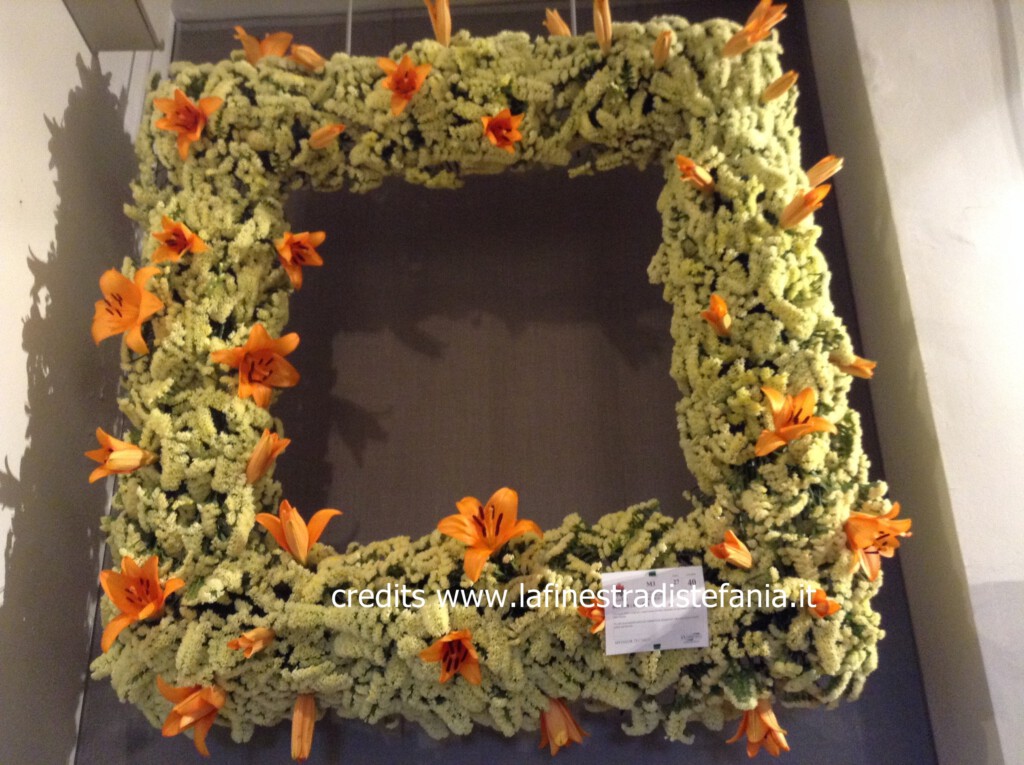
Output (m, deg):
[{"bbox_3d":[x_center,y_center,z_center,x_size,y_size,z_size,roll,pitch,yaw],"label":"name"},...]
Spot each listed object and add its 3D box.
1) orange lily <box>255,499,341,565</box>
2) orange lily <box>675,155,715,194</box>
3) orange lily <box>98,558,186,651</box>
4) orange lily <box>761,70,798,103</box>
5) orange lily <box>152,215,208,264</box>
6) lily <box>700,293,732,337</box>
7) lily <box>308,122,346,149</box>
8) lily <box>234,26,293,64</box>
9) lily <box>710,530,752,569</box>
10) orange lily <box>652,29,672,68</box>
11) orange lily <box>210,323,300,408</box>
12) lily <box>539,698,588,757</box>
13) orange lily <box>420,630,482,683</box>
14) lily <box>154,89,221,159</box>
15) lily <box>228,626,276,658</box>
[{"bbox_3d":[-0.348,0.243,1.592,0.133,0.100,0.115,-6,-9,1],"label":"orange lily"},{"bbox_3d":[0.317,-0.357,1.680,0.045,0.045,0.095,-17,-43,37],"label":"orange lily"},{"bbox_3d":[-0.567,0.342,1.500,0.130,0.135,0.075,-4,-28,8],"label":"orange lily"},{"bbox_3d":[0.480,-0.531,1.750,0.085,0.032,0.032,-38,-36,24],"label":"orange lily"},{"bbox_3d":[-0.577,-0.247,1.700,0.095,0.080,0.070,-1,-9,0],"label":"orange lily"},{"bbox_3d":[0.344,-0.114,1.640,0.053,0.053,0.080,-10,-41,21],"label":"lily"},{"bbox_3d":[-0.324,-0.434,1.711,0.082,0.030,0.030,-24,-30,31],"label":"lily"},{"bbox_3d":[-0.461,-0.617,1.810,0.108,0.080,0.095,-3,-9,-1],"label":"lily"},{"bbox_3d":[0.325,0.247,1.435,0.058,0.055,0.078,-18,-36,35],"label":"lily"},{"bbox_3d":[0.289,-0.642,1.873,0.033,0.033,0.083,2,-62,-9],"label":"orange lily"},{"bbox_3d":[-0.422,-0.026,1.620,0.135,0.130,0.080,2,-9,-9],"label":"orange lily"},{"bbox_3d":[0.073,0.495,1.410,0.075,0.090,0.070,-7,-16,-3],"label":"lily"},{"bbox_3d":[-0.090,0.409,1.458,0.095,0.090,0.070,-5,23,8],"label":"orange lily"},{"bbox_3d":[-0.612,-0.485,1.840,0.128,0.128,0.070,-4,-6,8],"label":"lily"},{"bbox_3d":[-0.364,0.364,1.366,0.075,0.042,0.042,-25,-1,-44],"label":"lily"}]

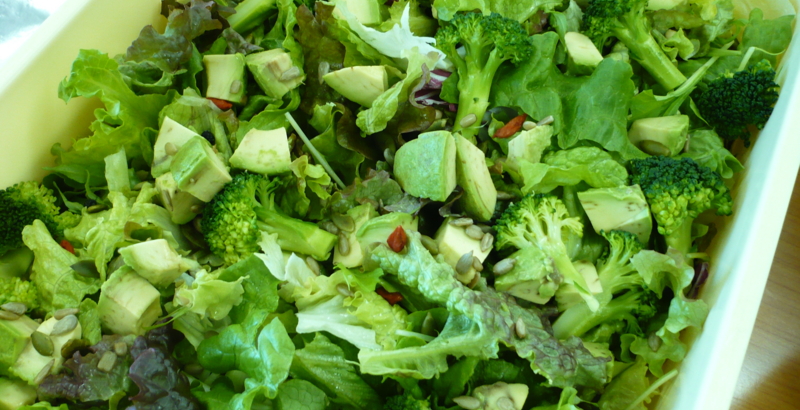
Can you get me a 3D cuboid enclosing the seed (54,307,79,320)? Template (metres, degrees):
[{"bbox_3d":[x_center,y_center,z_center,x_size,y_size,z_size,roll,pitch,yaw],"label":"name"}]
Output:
[{"bbox_3d":[-0.141,0.046,0.342,0.010,0.003,0.005,-18,63,-13],"label":"seed"}]

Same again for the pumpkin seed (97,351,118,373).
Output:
[{"bbox_3d":[-0.123,0.066,0.339,0.006,0.003,0.009,26,71,13],"label":"pumpkin seed"}]

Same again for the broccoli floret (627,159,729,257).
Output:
[{"bbox_3d":[0.126,0.001,0.362,0.046,0.050,0.043,4,16,0],"label":"broccoli floret"}]

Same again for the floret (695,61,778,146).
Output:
[{"bbox_3d":[0.165,-0.050,0.396,0.042,0.046,0.042,0,60,-7],"label":"floret"}]

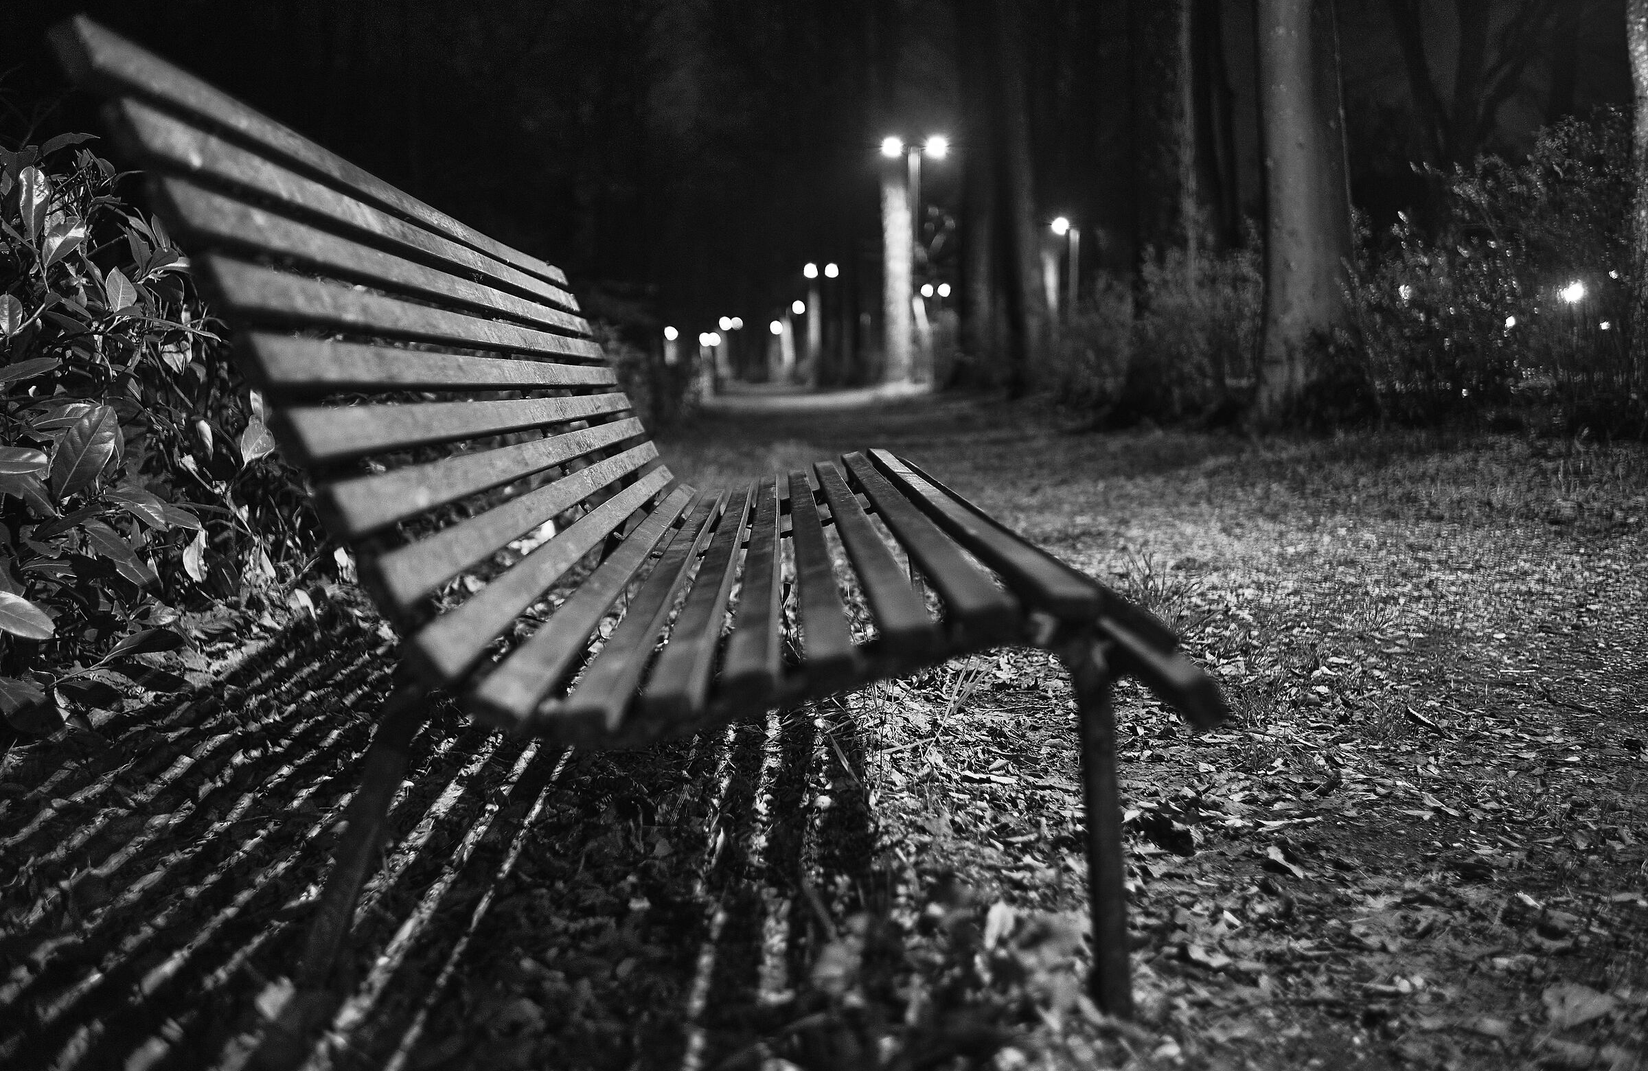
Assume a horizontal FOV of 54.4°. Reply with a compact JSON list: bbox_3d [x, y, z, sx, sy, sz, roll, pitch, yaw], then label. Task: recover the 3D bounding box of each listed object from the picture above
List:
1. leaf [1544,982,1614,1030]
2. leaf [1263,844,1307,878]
[{"bbox_3d":[0.787,0.490,1.671,0.075,0.018,0.065,2,6,23],"label":"leaf"},{"bbox_3d":[0.614,0.434,2.131,0.025,0.026,0.062,-5,7,-40],"label":"leaf"}]

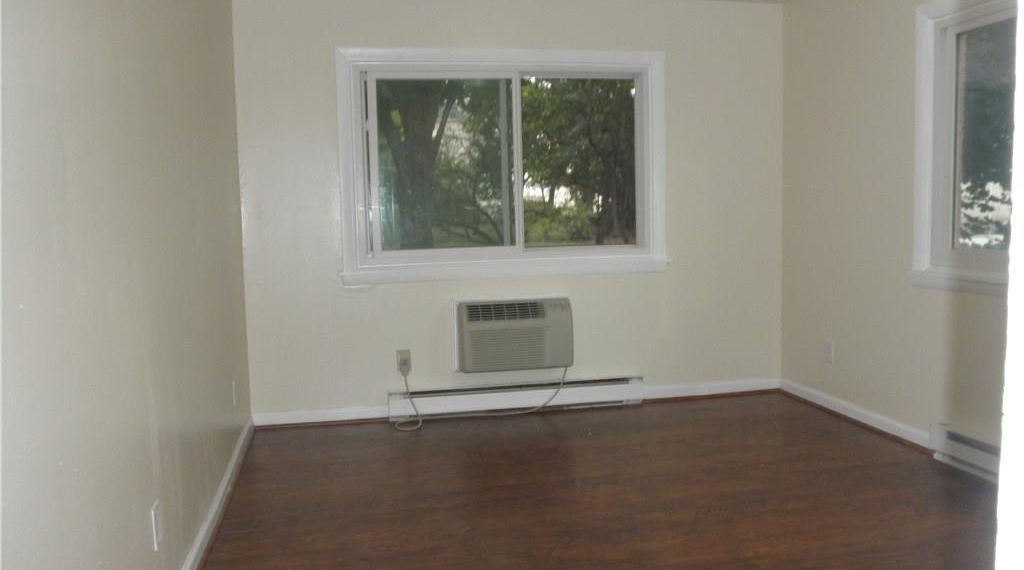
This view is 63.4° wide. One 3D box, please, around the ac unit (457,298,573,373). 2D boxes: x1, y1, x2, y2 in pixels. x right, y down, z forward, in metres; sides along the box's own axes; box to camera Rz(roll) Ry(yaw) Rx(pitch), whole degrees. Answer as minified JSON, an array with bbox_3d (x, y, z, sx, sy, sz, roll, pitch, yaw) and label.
[{"bbox_3d":[0.023,0.288,4.769,0.650,0.397,0.180,-2,5,-11],"label":"ac unit"}]

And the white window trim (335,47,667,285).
[{"bbox_3d":[-0.015,-0.685,4.769,1.930,1.292,0.110,-2,5,-11],"label":"white window trim"}]

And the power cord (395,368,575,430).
[{"bbox_3d":[-0.152,0.607,4.680,1.020,0.287,0.320,-2,5,-11],"label":"power cord"}]

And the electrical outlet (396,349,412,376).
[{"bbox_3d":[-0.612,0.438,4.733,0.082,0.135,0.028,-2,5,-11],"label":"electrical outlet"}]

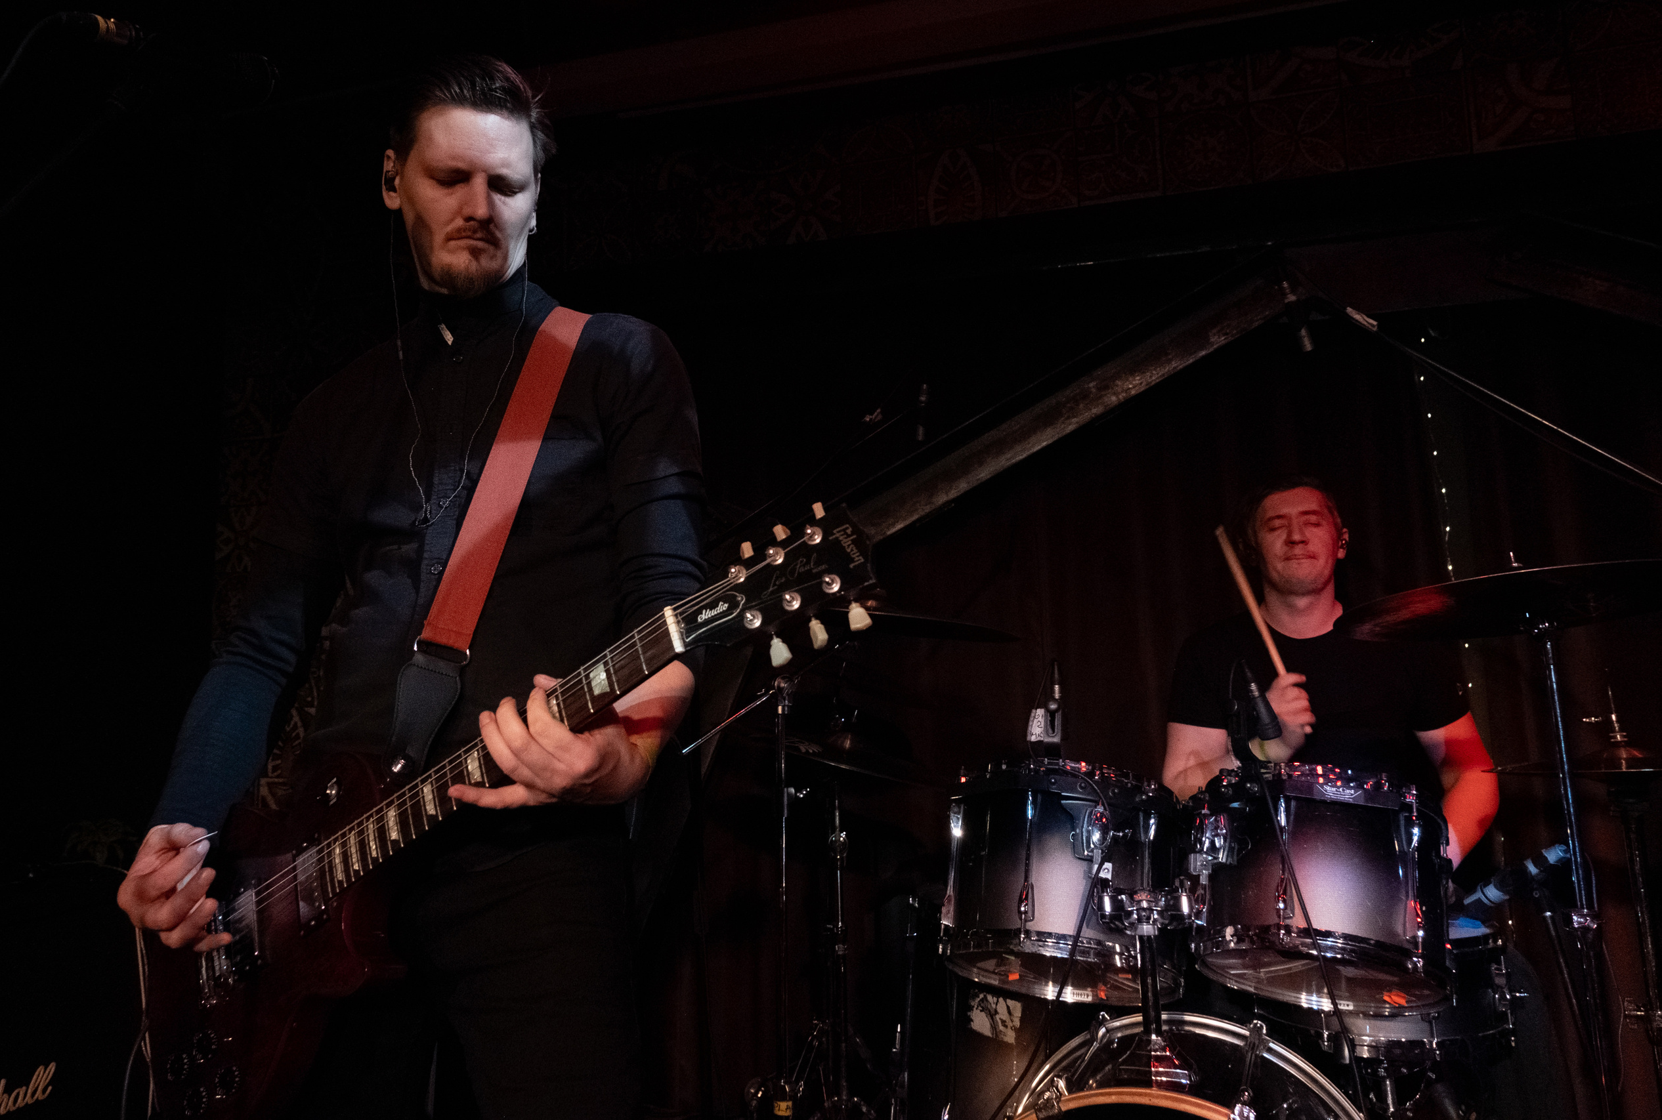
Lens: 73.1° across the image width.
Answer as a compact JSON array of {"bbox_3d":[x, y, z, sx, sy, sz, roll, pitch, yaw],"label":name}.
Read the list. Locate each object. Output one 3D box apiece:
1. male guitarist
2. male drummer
[{"bbox_3d":[-0.396,0.332,1.155,0.580,1.780,0.450,-2,-10,9],"label":"male guitarist"},{"bbox_3d":[0.837,0.527,1.894,0.680,1.420,0.700,-5,-11,24],"label":"male drummer"}]

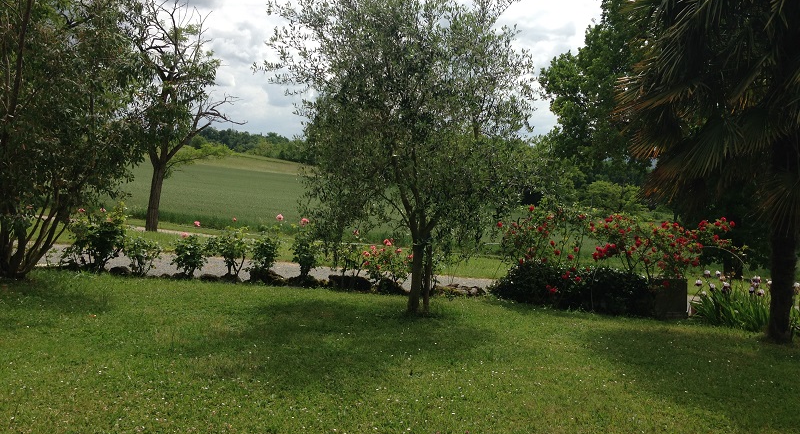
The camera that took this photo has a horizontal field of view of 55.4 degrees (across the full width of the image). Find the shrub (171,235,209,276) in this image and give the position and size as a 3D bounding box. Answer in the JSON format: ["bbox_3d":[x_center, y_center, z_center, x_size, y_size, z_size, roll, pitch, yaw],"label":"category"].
[{"bbox_3d":[-3.283,0.578,11.900,0.573,0.621,0.550,-1,3,-15],"label":"shrub"}]

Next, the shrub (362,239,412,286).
[{"bbox_3d":[-0.181,0.661,11.000,0.723,0.647,0.650,0,3,-1],"label":"shrub"}]

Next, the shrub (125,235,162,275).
[{"bbox_3d":[-4.034,0.599,12.000,0.569,0.595,0.550,-1,4,-19],"label":"shrub"}]

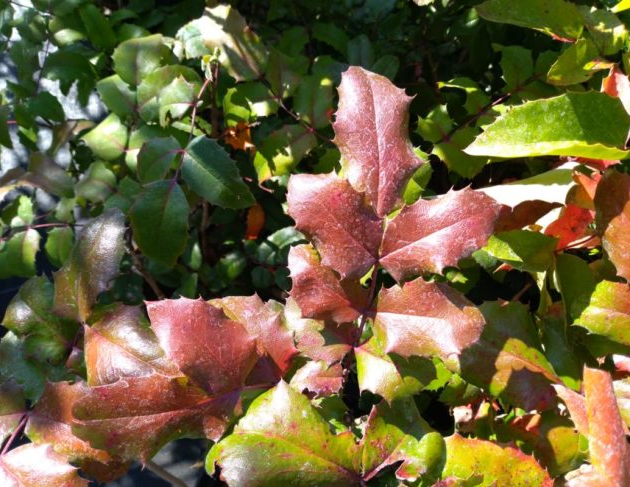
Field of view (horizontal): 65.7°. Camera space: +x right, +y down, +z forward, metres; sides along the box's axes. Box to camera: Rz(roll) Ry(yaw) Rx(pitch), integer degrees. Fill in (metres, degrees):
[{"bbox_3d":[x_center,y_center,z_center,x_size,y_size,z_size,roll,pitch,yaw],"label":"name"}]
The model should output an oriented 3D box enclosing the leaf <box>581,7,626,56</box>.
[{"bbox_3d":[0.222,-0.163,0.375,0.033,0.014,0.050,27,74,15],"label":"leaf"}]

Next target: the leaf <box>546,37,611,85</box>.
[{"bbox_3d":[0.187,-0.128,0.350,0.046,0.012,0.030,-32,82,-5],"label":"leaf"}]

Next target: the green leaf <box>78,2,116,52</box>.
[{"bbox_3d":[-0.224,-0.222,0.500,0.030,0.010,0.057,-25,82,-4],"label":"green leaf"}]

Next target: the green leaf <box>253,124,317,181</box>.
[{"bbox_3d":[-0.025,-0.075,0.410,0.064,0.012,0.047,-43,72,-8],"label":"green leaf"}]

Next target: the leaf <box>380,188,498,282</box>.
[{"bbox_3d":[0.078,-0.004,0.301,0.092,0.015,0.043,-26,71,-16],"label":"leaf"}]

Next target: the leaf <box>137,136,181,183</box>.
[{"bbox_3d":[-0.118,-0.061,0.370,0.037,0.010,0.038,-35,67,-9],"label":"leaf"}]

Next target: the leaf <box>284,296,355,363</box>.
[{"bbox_3d":[0.003,0.055,0.331,0.059,0.015,0.036,27,69,25],"label":"leaf"}]

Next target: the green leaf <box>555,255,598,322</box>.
[{"bbox_3d":[0.189,0.030,0.355,0.027,0.013,0.051,-16,74,14],"label":"green leaf"}]

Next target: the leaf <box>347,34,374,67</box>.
[{"bbox_3d":[0.055,-0.228,0.580,0.032,0.010,0.045,2,81,0],"label":"leaf"}]

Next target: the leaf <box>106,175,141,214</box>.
[{"bbox_3d":[-0.184,-0.048,0.470,0.043,0.012,0.046,-39,70,-9],"label":"leaf"}]

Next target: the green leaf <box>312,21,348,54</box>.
[{"bbox_3d":[0.020,-0.254,0.600,0.058,0.013,0.046,39,74,13],"label":"green leaf"}]

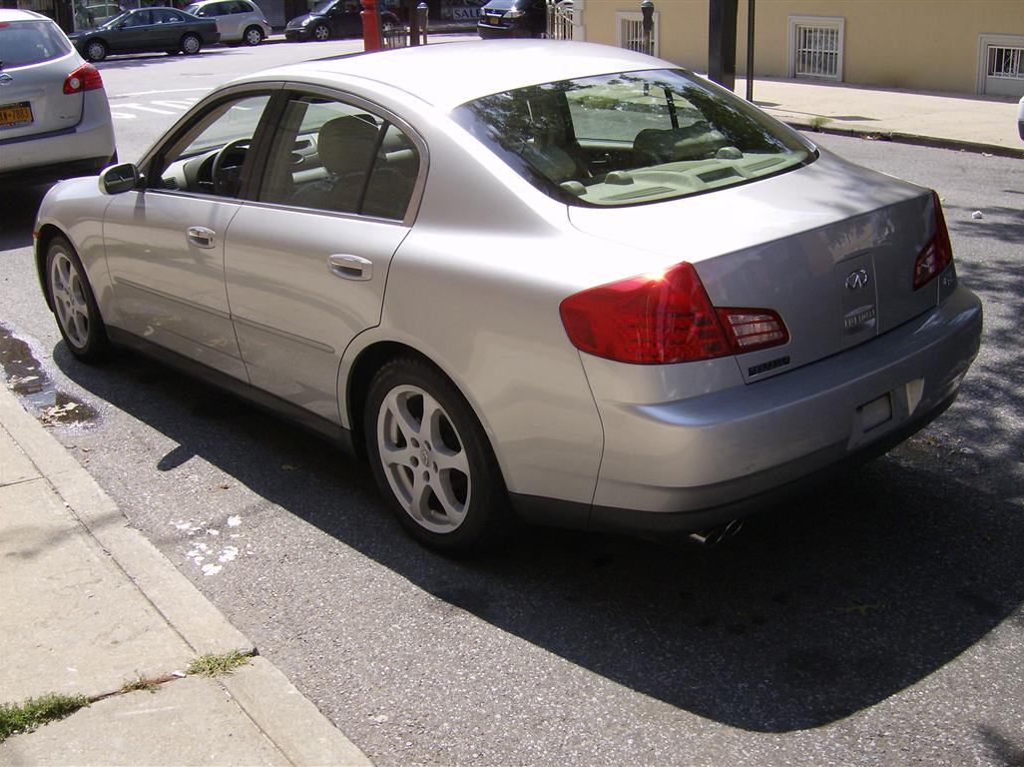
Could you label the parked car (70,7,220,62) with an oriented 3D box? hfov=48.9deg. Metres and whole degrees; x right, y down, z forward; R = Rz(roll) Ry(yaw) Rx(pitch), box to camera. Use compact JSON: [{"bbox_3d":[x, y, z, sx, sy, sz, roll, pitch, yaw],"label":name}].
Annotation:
[{"bbox_3d":[-10.830,-10.060,32.350,4.670,1.400,1.780,-16,24,-33],"label":"parked car"}]

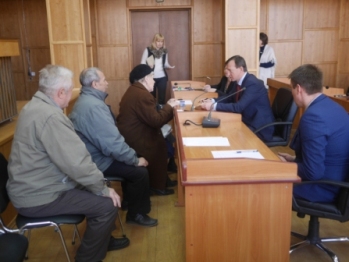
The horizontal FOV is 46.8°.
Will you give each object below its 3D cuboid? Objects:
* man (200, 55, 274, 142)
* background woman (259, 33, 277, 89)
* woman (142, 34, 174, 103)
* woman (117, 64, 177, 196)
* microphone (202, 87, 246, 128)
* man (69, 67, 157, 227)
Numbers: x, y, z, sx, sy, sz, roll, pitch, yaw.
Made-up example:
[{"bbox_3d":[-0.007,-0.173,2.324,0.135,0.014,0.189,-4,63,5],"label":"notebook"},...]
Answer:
[{"bbox_3d":[0.647,-0.106,4.190,0.730,1.340,0.520,-2,12,0],"label":"man"},{"bbox_3d":[1.606,-0.909,7.175,0.420,1.640,0.460,-7,13,-24],"label":"background woman"},{"bbox_3d":[-0.241,-0.772,6.733,0.520,1.650,0.420,-6,13,-20],"label":"woman"},{"bbox_3d":[-0.271,-0.016,4.000,0.620,1.290,0.500,-3,12,-6],"label":"woman"},{"bbox_3d":[0.424,-0.210,3.503,0.390,0.335,0.150,-2,12,0],"label":"microphone"},{"bbox_3d":[-0.497,0.112,3.392,0.710,1.300,0.530,-2,12,0],"label":"man"}]

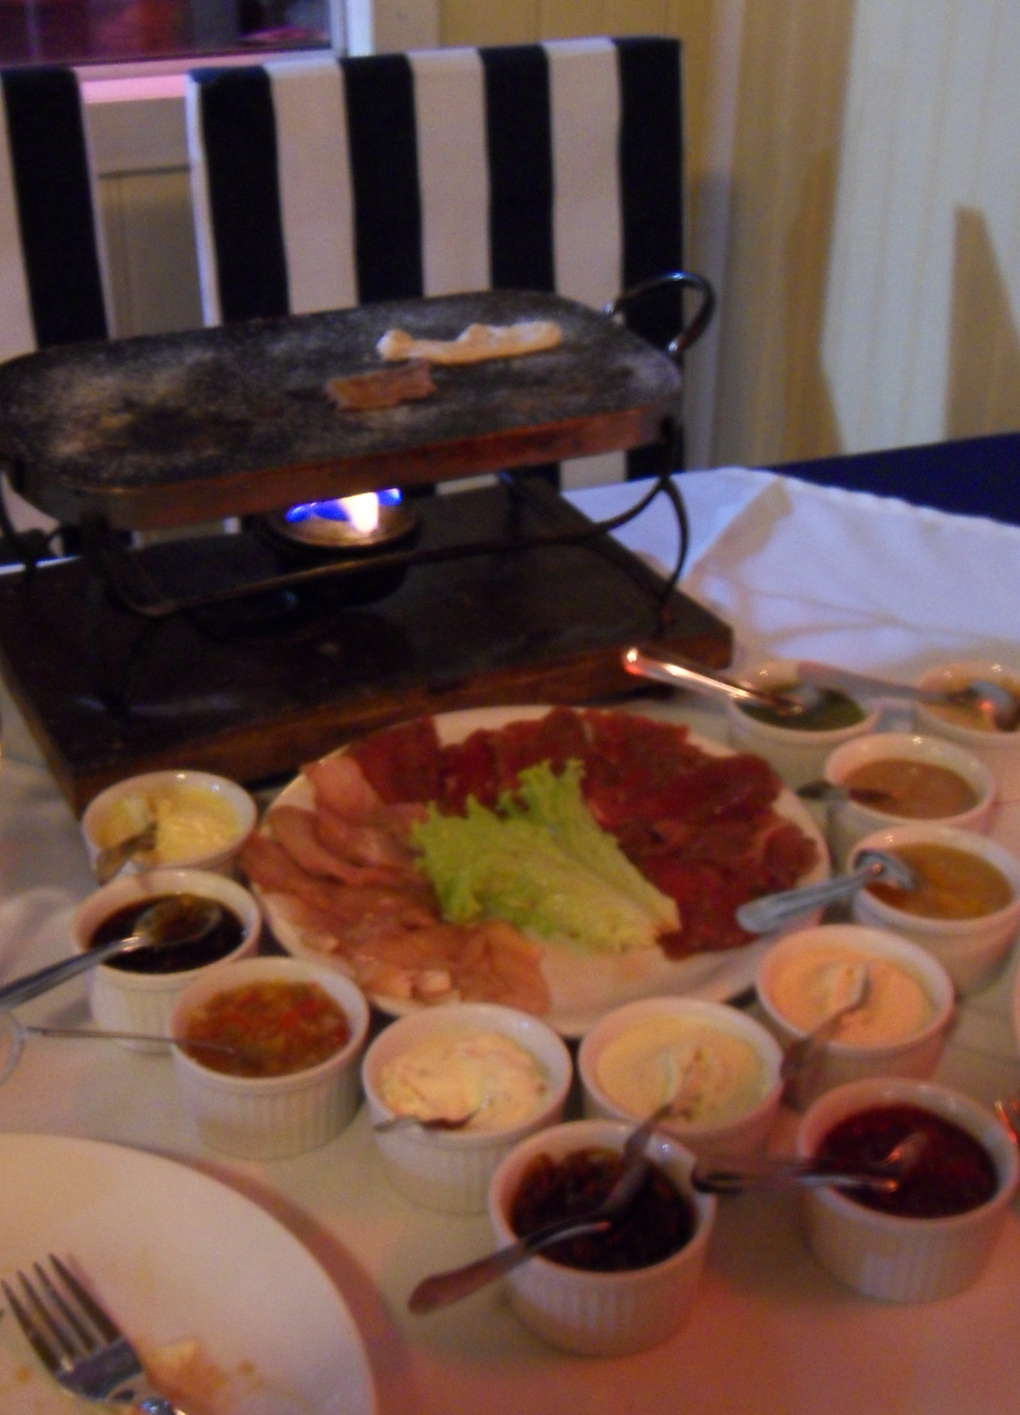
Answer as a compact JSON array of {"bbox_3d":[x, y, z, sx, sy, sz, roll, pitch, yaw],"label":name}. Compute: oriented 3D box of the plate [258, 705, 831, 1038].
[{"bbox_3d":[0.015,0.071,0.856,0.254,0.024,0.254,0,30,0],"label":"plate"}]

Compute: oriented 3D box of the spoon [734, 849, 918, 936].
[{"bbox_3d":[0.123,0.073,0.734,0.027,0.019,0.122,27,22,38],"label":"spoon"}]

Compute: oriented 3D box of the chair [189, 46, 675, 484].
[{"bbox_3d":[0.038,-0.051,1.642,0.445,0.910,0.530,-13,32,-22],"label":"chair"}]

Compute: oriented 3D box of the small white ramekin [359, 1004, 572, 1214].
[{"bbox_3d":[-0.016,0.148,0.705,0.075,0.040,0.075,1,30,0],"label":"small white ramekin"}]

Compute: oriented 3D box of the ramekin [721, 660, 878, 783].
[{"bbox_3d":[0.143,0.012,0.943,0.075,0.040,0.075,1,30,0],"label":"ramekin"}]

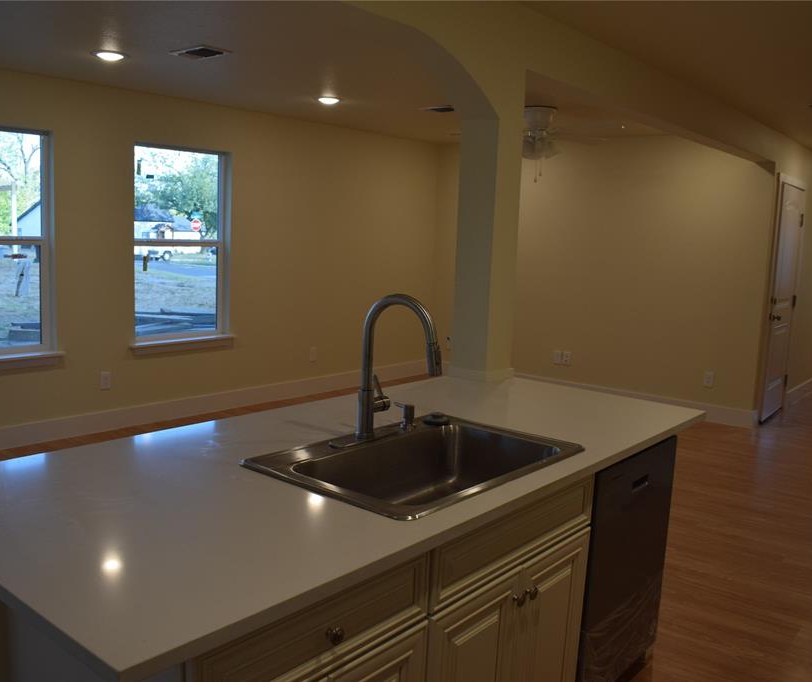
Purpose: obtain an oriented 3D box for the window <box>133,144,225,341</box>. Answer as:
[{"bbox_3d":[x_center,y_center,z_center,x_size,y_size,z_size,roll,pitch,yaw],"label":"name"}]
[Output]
[{"bbox_3d":[-1.732,-0.729,5.912,0.110,1.460,0.860,8,10,39],"label":"window"}]

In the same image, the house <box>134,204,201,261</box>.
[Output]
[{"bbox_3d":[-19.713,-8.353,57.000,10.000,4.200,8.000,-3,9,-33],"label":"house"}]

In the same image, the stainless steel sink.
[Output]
[{"bbox_3d":[0.050,0.408,2.098,0.562,0.210,0.835,8,10,39],"label":"stainless steel sink"}]

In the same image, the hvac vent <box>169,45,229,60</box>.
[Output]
[{"bbox_3d":[-1.091,-1.542,4.127,0.320,0.025,0.185,8,10,39],"label":"hvac vent"}]

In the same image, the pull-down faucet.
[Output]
[{"bbox_3d":[0.003,0.081,2.172,0.290,0.425,0.130,8,10,39],"label":"pull-down faucet"}]

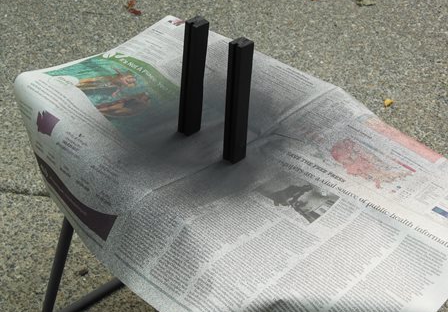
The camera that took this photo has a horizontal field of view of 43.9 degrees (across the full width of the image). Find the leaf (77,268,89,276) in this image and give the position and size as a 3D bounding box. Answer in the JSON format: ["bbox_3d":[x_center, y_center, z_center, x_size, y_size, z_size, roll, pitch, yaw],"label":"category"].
[{"bbox_3d":[-0.274,0.226,1.079,0.022,0.007,0.014,-16,38,-29],"label":"leaf"}]

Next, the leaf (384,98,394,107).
[{"bbox_3d":[0.533,-0.172,1.794,0.031,0.012,0.029,5,33,0],"label":"leaf"}]

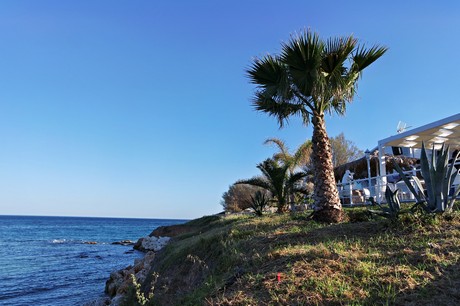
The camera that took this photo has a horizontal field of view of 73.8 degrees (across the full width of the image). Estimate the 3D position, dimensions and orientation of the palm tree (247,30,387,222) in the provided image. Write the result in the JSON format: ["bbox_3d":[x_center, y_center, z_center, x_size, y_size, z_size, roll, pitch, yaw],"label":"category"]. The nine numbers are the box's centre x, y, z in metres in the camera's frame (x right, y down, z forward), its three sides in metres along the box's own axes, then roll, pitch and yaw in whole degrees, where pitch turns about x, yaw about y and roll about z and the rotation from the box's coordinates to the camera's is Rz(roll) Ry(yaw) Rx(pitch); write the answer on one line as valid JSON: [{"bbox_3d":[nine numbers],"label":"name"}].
[{"bbox_3d":[2.441,-0.897,8.477,3.900,5.350,3.700,1,-12,0],"label":"palm tree"}]

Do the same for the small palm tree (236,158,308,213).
[{"bbox_3d":[1.625,1.206,11.510,2.650,1.950,2.500,1,-12,0],"label":"small palm tree"}]

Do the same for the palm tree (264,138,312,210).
[{"bbox_3d":[2.759,0.958,14.150,2.400,3.250,2.400,1,-12,0],"label":"palm tree"}]

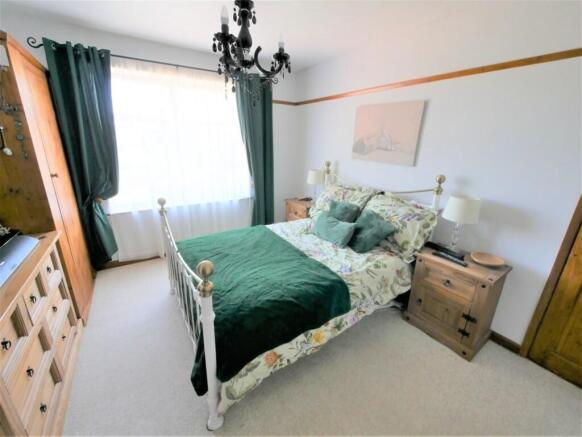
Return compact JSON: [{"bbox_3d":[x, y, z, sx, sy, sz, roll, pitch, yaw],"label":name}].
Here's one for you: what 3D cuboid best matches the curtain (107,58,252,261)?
[{"bbox_3d":[-1.259,-0.621,2.872,1.820,2.130,0.090,-10,21,-33],"label":"curtain"}]

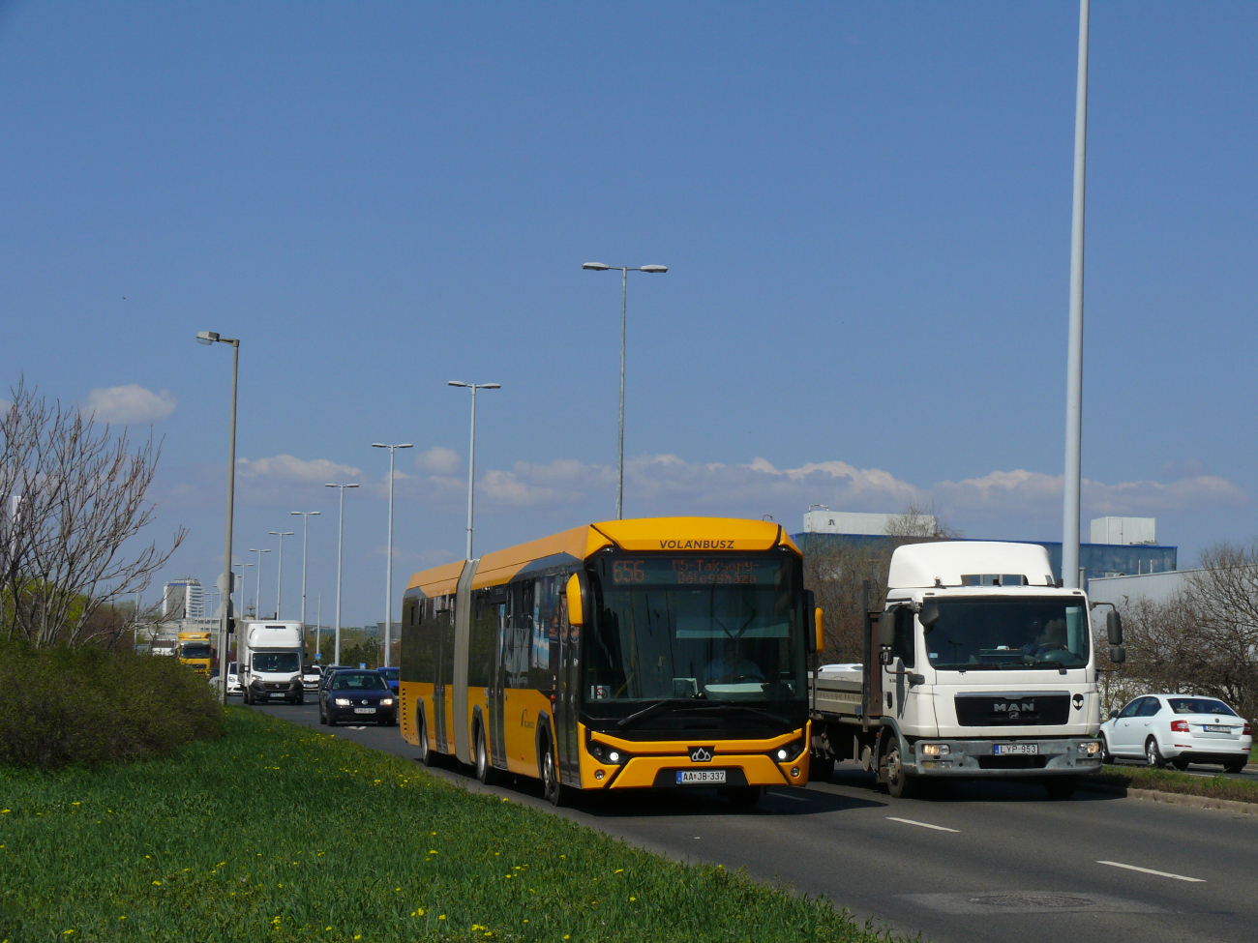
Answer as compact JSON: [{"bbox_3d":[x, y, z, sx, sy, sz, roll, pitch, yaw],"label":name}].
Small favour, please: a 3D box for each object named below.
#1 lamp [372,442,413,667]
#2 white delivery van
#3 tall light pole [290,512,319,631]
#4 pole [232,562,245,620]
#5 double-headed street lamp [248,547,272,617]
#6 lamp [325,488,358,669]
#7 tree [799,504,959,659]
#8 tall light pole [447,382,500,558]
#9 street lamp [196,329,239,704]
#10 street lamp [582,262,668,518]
[{"bbox_3d":[-11.410,4.633,136.573,1.940,12.000,0.320,2,-4,-10],"label":"lamp"},{"bbox_3d":[-13.300,7.140,106.800,2.170,3.040,6.600,2,-4,-10],"label":"white delivery van"},{"bbox_3d":[-23.380,9.000,205.937,2.050,12.100,0.300,2,-4,-10],"label":"tall light pole"},{"bbox_3d":[-45.769,17.979,339.497,2.330,14.000,0.320,2,-4,-10],"label":"pole"},{"bbox_3d":[-39.172,15.253,303.497,2.330,14.000,0.320,2,-4,-10],"label":"double-headed street lamp"},{"bbox_3d":[-17.583,6.869,174.029,2.050,12.100,0.300,2,-4,-10],"label":"lamp"},{"bbox_3d":[9.627,5.318,110.269,5.200,8.238,5.000,2,-4,-10],"label":"tree"},{"bbox_3d":[-6.092,2.678,109.681,2.050,12.100,0.300,2,-4,-10],"label":"tall light pole"},{"bbox_3d":[-13.305,1.520,91.569,1.380,12.000,0.350,2,-4,-10],"label":"street lamp"},{"bbox_3d":[-0.270,0.501,77.068,2.280,12.100,0.300,2,-4,-10],"label":"street lamp"}]

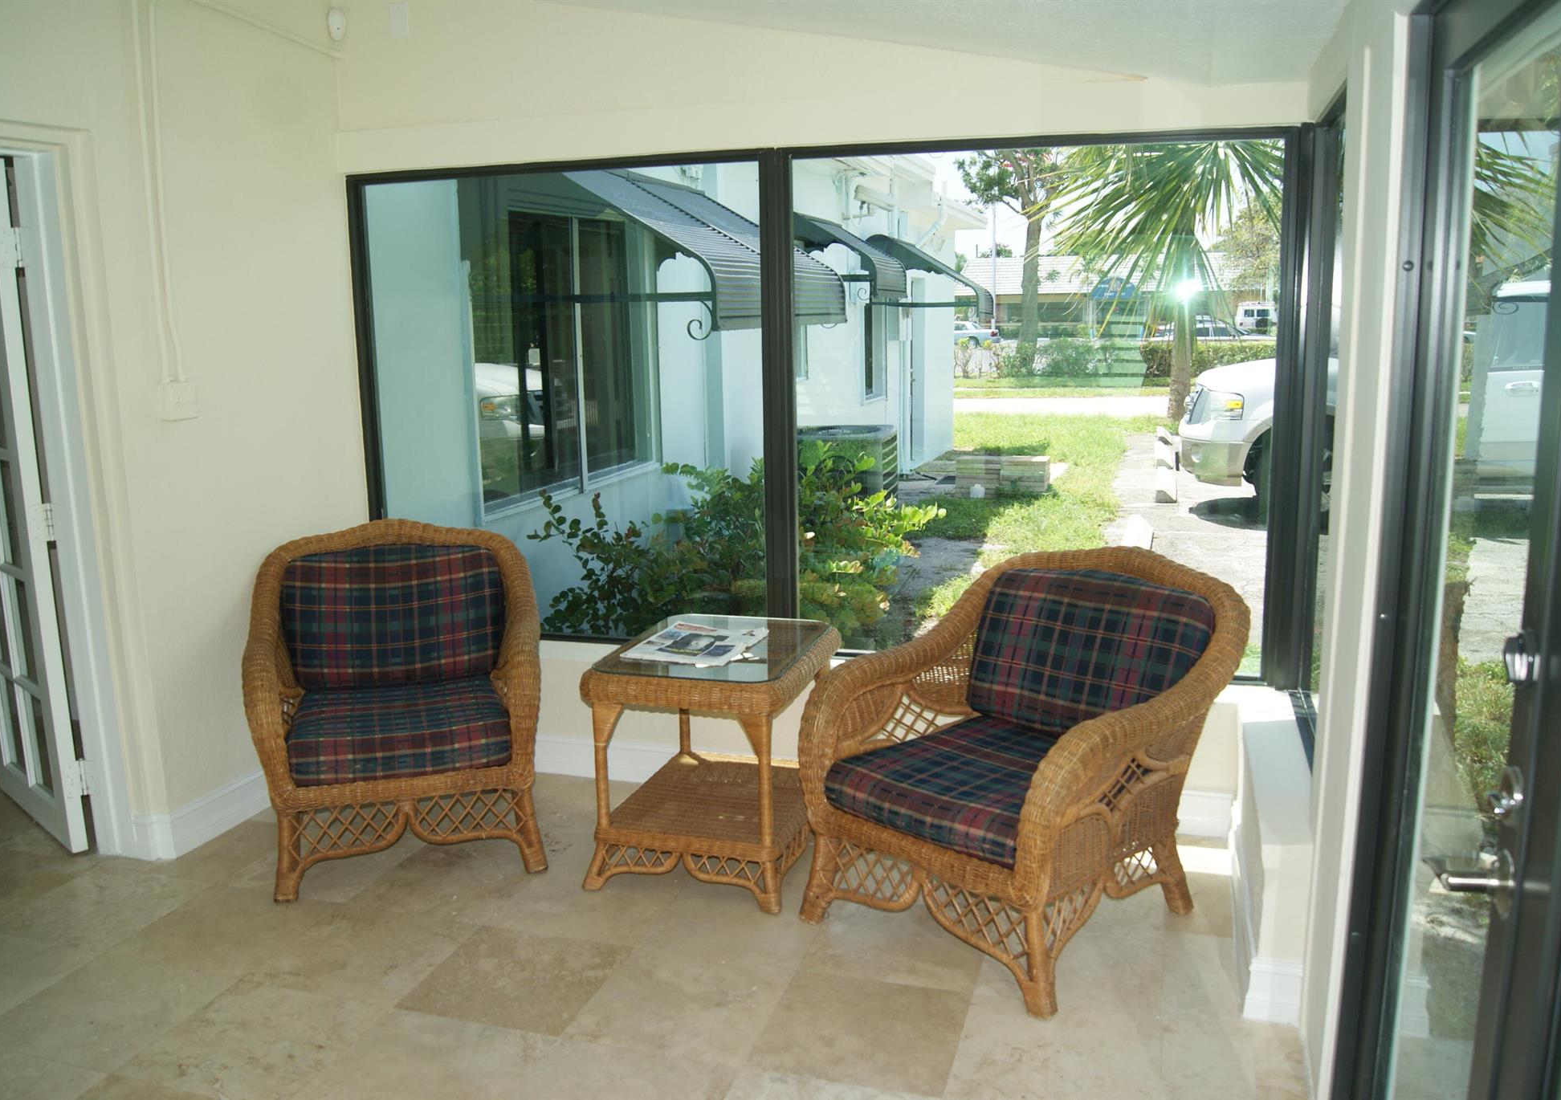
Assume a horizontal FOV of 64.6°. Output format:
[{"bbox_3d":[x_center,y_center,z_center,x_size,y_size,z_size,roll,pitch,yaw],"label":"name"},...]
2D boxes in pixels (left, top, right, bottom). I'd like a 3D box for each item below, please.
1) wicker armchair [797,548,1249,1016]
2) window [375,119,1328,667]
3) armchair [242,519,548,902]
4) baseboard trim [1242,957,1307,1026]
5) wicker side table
[{"bbox_3d":[0.628,0.504,3.281,0.810,0.910,0.960,8,13,42],"label":"wicker armchair"},{"bbox_3d":[0.009,-0.452,4.089,3.210,1.650,0.100,2,10,16],"label":"window"},{"bbox_3d":[-1.157,0.429,3.860,0.810,0.910,0.960,-3,10,-14],"label":"armchair"},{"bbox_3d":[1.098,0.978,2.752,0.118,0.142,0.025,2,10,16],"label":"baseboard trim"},{"bbox_3d":[-0.168,0.592,3.679,0.590,0.625,0.760,2,10,16],"label":"wicker side table"}]

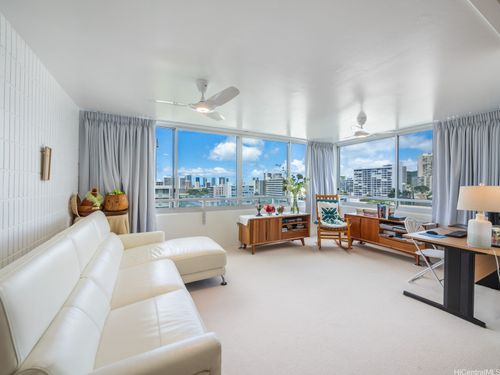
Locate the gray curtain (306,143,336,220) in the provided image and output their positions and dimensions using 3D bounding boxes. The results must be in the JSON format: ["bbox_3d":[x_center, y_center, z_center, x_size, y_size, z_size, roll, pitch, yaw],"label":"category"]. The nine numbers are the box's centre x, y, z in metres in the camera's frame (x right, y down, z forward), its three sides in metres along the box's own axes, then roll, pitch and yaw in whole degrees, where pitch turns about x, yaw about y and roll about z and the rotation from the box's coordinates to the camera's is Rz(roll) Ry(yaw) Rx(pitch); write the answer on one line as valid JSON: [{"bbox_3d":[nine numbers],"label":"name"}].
[{"bbox_3d":[1.833,-0.129,5.106,0.919,2.070,0.180,0,0,-25],"label":"gray curtain"}]

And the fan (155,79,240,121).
[{"bbox_3d":[-0.540,-1.029,2.270,1.000,0.345,0.960,0,0,-25],"label":"fan"}]

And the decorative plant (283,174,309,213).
[{"bbox_3d":[1.020,0.180,4.530,0.530,0.870,0.450,0,0,-25],"label":"decorative plant"}]

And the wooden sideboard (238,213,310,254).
[{"bbox_3d":[0.546,0.931,4.303,1.450,0.650,0.480,0,0,-25],"label":"wooden sideboard"}]

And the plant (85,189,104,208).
[{"bbox_3d":[-2.230,0.195,2.900,0.270,0.360,0.260,0,0,-25],"label":"plant"}]

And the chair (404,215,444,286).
[{"bbox_3d":[2.350,0.847,2.540,0.440,0.830,0.500,0,0,-24],"label":"chair"}]

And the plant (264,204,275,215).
[{"bbox_3d":[0.405,0.492,4.200,0.220,0.235,0.200,0,0,-25],"label":"plant"}]

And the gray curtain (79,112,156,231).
[{"bbox_3d":[-2.097,-0.128,3.272,1.060,2.130,0.200,0,0,-25],"label":"gray curtain"}]

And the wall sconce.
[{"bbox_3d":[-2.020,-0.246,2.032,0.075,0.330,0.120,0,0,-28],"label":"wall sconce"}]

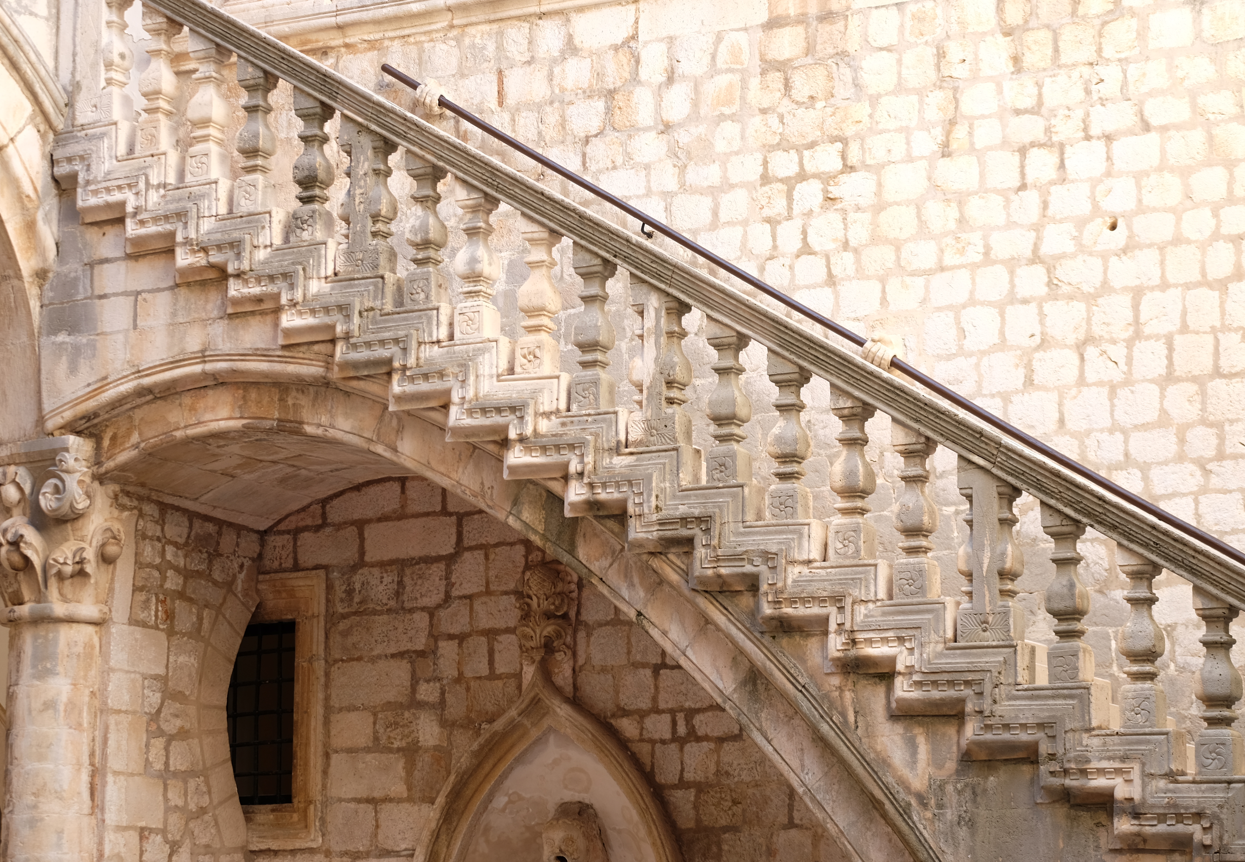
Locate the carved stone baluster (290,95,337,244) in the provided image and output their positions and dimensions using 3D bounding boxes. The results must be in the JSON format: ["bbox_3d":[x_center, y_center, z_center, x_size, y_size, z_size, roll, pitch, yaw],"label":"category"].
[{"bbox_3d":[-1.449,-1.234,13.189,0.157,0.731,0.157,-4,-10,26],"label":"carved stone baluster"}]

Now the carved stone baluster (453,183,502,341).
[{"bbox_3d":[-0.655,-0.760,12.721,0.157,0.739,0.157,-4,-10,26],"label":"carved stone baluster"}]

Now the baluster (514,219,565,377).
[{"bbox_3d":[-0.360,-0.582,12.063,0.146,0.710,0.143,-5,-10,29],"label":"baluster"}]

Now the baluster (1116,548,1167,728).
[{"bbox_3d":[2.047,0.821,11.111,0.157,0.716,0.157,-4,-10,26],"label":"baluster"}]

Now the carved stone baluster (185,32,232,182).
[{"bbox_3d":[-1.986,-1.554,13.508,0.157,0.747,0.157,-4,-10,26],"label":"carved stone baluster"}]

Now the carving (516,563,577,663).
[{"bbox_3d":[-0.373,0.898,13.794,0.270,0.488,0.180,-4,-10,26],"label":"carving"}]

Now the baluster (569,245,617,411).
[{"bbox_3d":[-0.127,-0.454,12.403,0.157,0.750,0.157,-4,-10,26],"label":"baluster"}]

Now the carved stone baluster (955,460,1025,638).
[{"bbox_3d":[1.426,0.469,10.876,0.225,0.720,0.143,-5,-10,29],"label":"carved stone baluster"}]

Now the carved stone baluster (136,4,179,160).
[{"bbox_3d":[-2.194,-1.648,13.280,0.146,0.710,0.143,-5,-10,29],"label":"carved stone baluster"}]

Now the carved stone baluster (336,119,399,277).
[{"bbox_3d":[-1.181,-1.081,13.028,0.235,0.756,0.155,-4,-10,26],"label":"carved stone baluster"}]

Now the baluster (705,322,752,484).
[{"bbox_3d":[0.440,-0.124,11.534,0.146,0.710,0.143,-5,-10,29],"label":"baluster"}]

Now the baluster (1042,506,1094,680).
[{"bbox_3d":[1.705,0.615,10.694,0.146,0.710,0.143,-5,-10,29],"label":"baluster"}]

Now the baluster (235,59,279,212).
[{"bbox_3d":[-1.681,-1.340,12.938,0.146,0.710,0.143,-5,-10,29],"label":"baluster"}]

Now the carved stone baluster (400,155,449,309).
[{"bbox_3d":[-0.857,-0.883,12.394,0.146,0.710,0.143,-5,-10,29],"label":"carved stone baluster"}]

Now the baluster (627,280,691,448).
[{"bbox_3d":[0.158,-0.296,12.233,0.235,0.757,0.155,-4,-10,26],"label":"baluster"}]

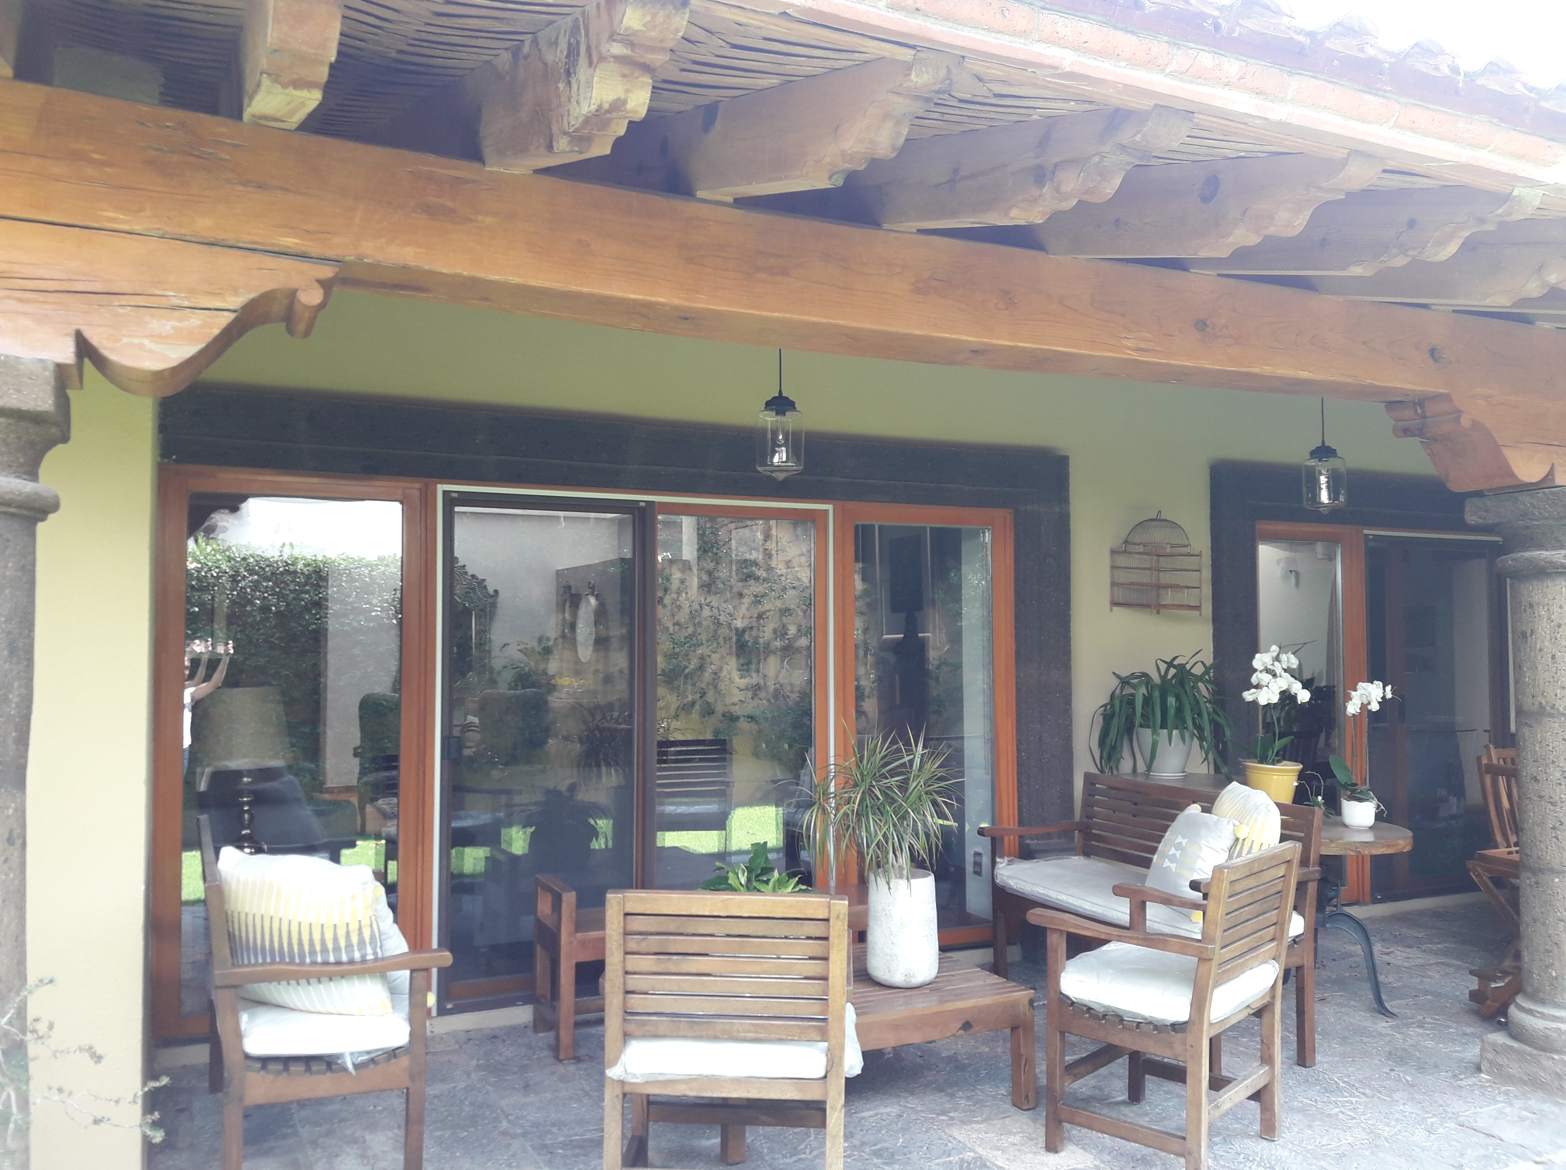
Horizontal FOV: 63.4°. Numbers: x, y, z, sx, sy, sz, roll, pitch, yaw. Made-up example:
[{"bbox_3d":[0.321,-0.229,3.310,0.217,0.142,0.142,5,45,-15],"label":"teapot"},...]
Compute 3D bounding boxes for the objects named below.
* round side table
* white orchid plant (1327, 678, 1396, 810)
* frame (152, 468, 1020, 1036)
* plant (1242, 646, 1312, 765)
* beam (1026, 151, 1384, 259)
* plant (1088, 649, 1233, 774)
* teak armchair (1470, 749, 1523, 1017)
[{"bbox_3d":[2.299,1.426,5.550,0.837,0.721,0.837,0,-2,0],"label":"round side table"},{"bbox_3d":[2.563,0.711,5.623,0.273,0.567,0.211,-1,-3,24],"label":"white orchid plant"},{"bbox_3d":[-0.573,0.652,5.412,3.782,2.100,0.130,1,-3,-26],"label":"frame"},{"bbox_3d":[2.202,0.537,5.643,0.311,0.534,0.280,-1,-3,21],"label":"plant"},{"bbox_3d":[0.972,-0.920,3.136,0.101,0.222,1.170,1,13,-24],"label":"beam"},{"bbox_3d":[1.774,0.606,5.967,0.609,0.571,0.565,-1,-3,16],"label":"plant"},{"bbox_3d":[3.302,1.253,5.253,0.620,1.039,0.589,1,-3,-26],"label":"teak armchair"}]

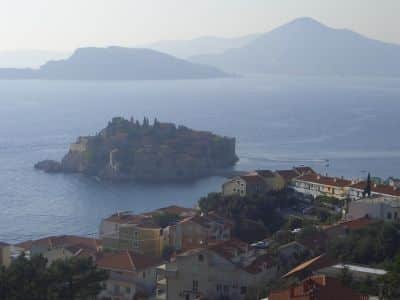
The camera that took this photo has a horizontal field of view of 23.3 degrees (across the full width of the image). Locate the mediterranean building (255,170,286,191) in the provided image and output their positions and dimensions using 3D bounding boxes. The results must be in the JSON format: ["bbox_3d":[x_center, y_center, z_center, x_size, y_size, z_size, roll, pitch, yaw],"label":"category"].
[{"bbox_3d":[34.620,14.770,470.000,11.500,8.500,10.000,3,6,30],"label":"mediterranean building"}]

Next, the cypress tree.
[{"bbox_3d":[64.720,13.910,375.000,2.800,10.300,2.800,0,5,0],"label":"cypress tree"}]

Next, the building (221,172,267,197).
[{"bbox_3d":[20.580,16.530,442.000,13.000,9.500,13.000,4,7,36],"label":"building"}]

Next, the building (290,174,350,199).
[{"bbox_3d":[56.580,17.140,440.000,9.000,8.200,32.500,-4,7,-38],"label":"building"}]

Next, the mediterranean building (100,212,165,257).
[{"bbox_3d":[-18.420,23.430,266.000,16.500,12.500,12.000,0,5,0],"label":"mediterranean building"}]

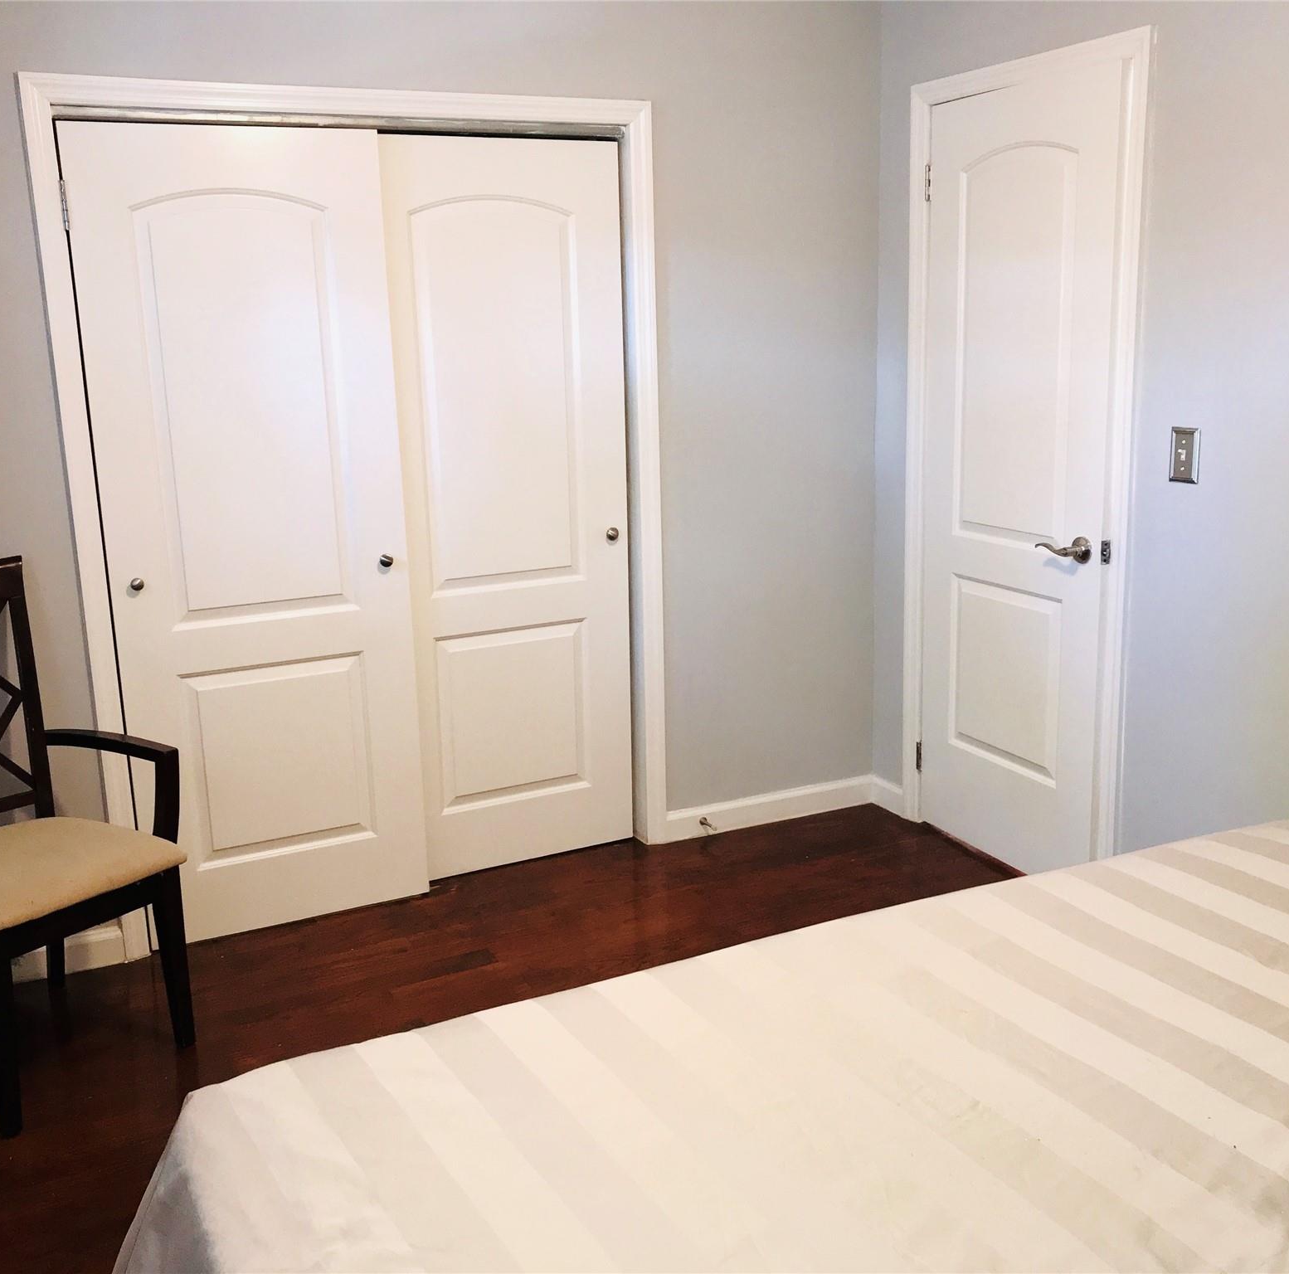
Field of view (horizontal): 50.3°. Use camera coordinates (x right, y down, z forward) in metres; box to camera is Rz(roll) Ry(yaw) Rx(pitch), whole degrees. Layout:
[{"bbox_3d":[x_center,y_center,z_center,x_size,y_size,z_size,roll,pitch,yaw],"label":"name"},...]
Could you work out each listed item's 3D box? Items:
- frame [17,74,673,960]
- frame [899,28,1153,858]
[{"bbox_3d":[-0.661,-0.306,3.542,1.510,2.062,0.100,-8,14,-25],"label":"frame"},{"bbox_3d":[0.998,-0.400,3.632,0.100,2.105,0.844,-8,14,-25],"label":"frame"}]

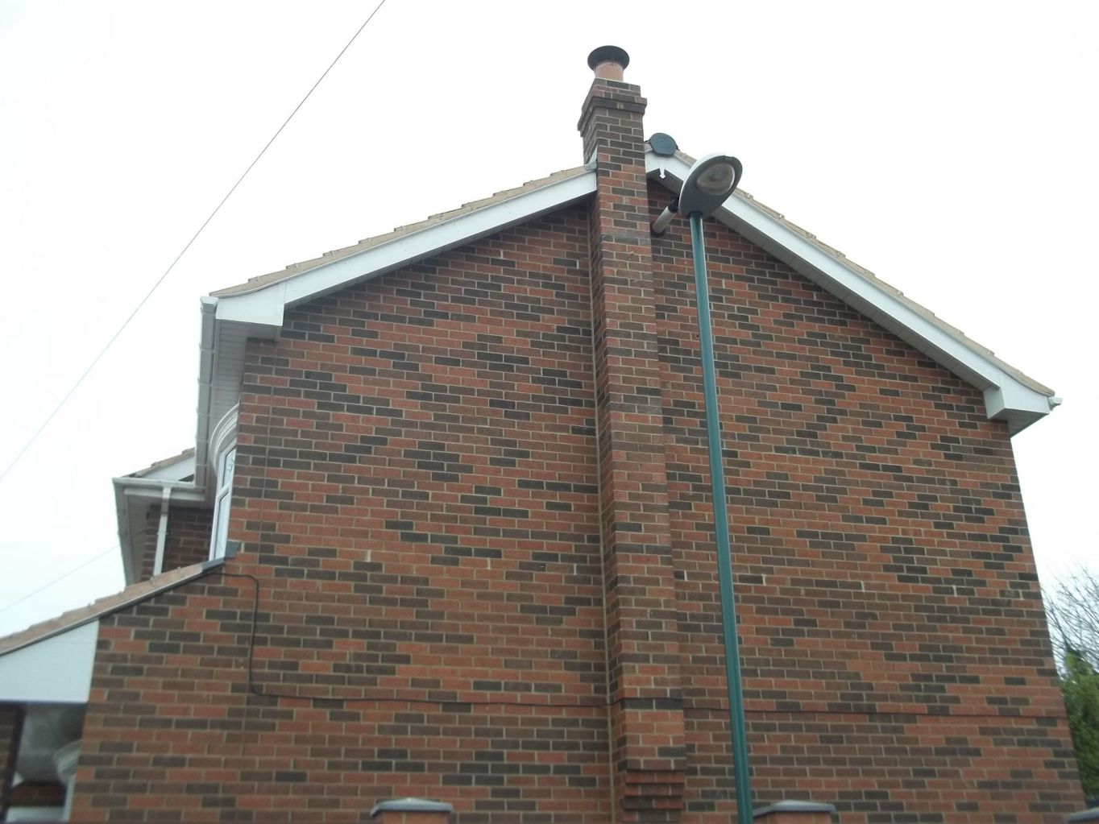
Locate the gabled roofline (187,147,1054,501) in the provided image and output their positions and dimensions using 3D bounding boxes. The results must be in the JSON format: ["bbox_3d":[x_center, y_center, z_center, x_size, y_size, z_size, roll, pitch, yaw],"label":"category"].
[{"bbox_3d":[0.402,-0.595,11.839,7.610,2.380,4.390,6,-24,-16],"label":"gabled roofline"}]

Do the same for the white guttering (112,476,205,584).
[{"bbox_3d":[-4.736,1.611,13.941,0.960,0.230,4.470,6,-24,-16],"label":"white guttering"}]

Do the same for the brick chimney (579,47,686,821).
[{"bbox_3d":[0.622,-0.041,9.363,0.520,7.200,0.520,6,-24,-16],"label":"brick chimney"}]

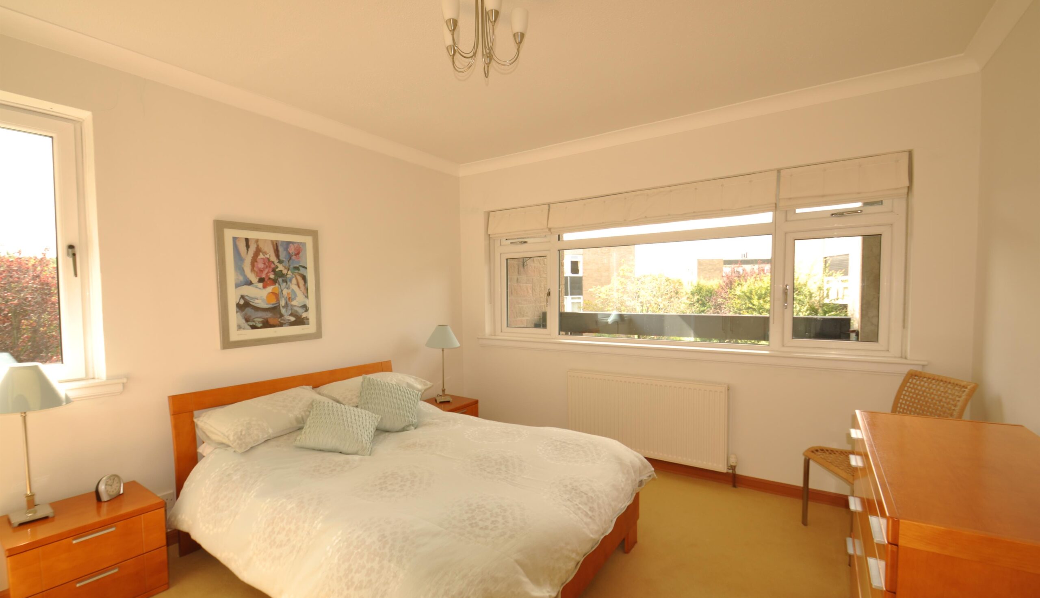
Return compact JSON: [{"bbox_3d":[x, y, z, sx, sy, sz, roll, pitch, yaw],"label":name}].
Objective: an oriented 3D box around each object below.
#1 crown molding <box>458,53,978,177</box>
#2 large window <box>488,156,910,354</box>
[{"bbox_3d":[0.912,-1.258,3.289,3.662,0.084,0.084,0,2,33],"label":"crown molding"},{"bbox_3d":[0.995,-0.240,3.370,3.036,1.214,0.119,0,2,33],"label":"large window"}]

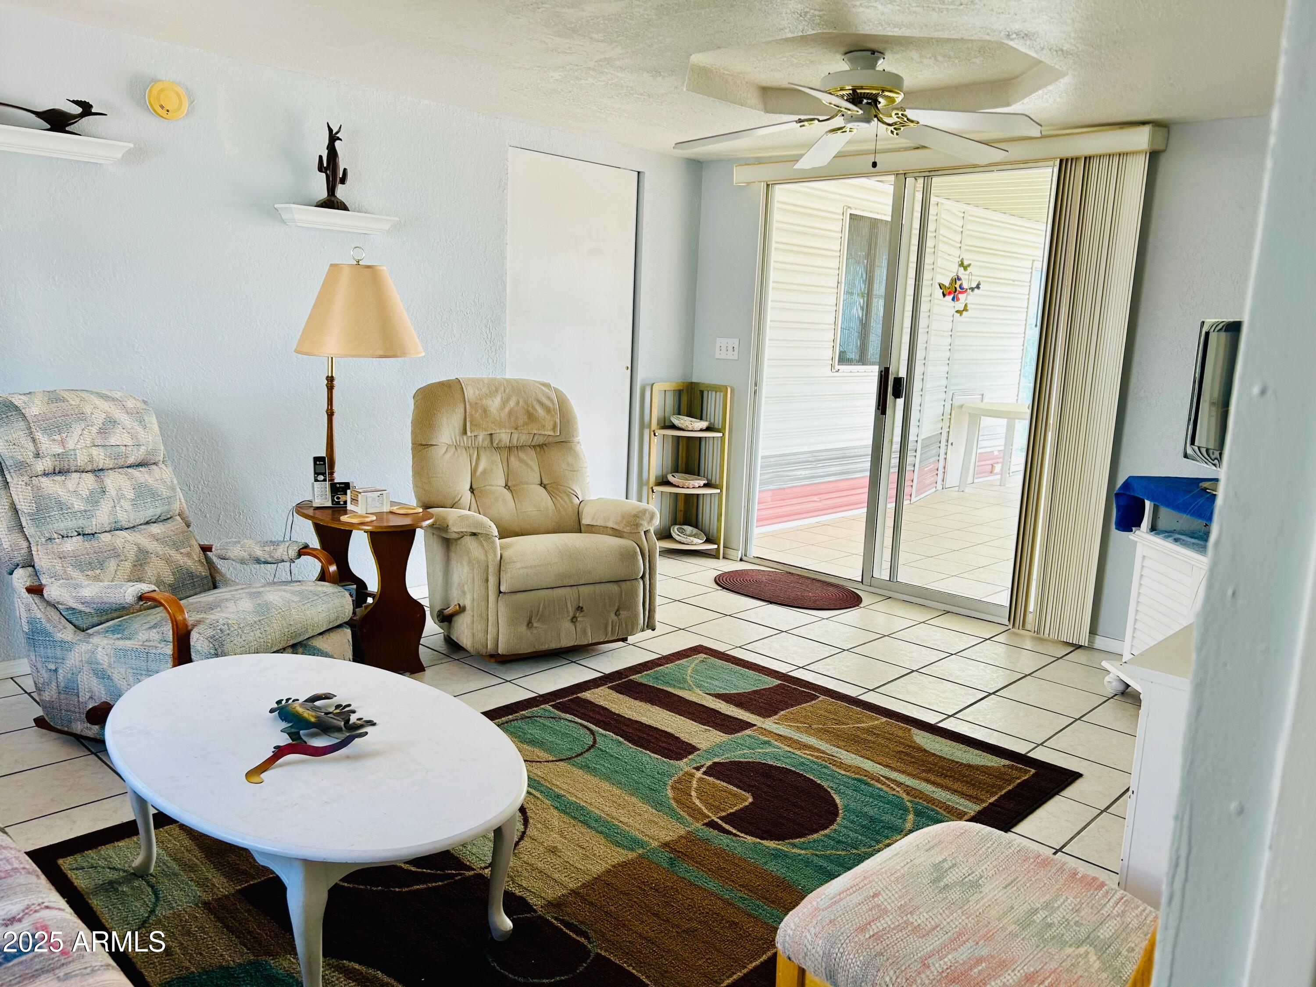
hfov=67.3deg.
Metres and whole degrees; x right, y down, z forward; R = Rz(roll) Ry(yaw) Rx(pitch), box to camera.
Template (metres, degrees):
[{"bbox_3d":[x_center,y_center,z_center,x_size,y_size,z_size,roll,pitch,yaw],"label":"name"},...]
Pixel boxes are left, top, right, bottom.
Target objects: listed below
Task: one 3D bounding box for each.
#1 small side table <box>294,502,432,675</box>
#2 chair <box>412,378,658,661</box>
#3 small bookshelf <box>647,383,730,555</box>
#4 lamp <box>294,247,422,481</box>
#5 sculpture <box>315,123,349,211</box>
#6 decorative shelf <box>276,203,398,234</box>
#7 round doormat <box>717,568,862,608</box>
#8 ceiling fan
[{"bbox_3d":[-1.075,0.341,3.630,0.610,0.564,0.425,11,13,43],"label":"small side table"},{"bbox_3d":[-0.517,0.065,4.020,0.790,1.020,0.890,-4,11,-32],"label":"chair"},{"bbox_3d":[0.172,-0.135,5.522,0.420,0.961,0.280,2,10,-2],"label":"small bookshelf"},{"bbox_3d":[-1.169,-0.181,3.856,0.500,1.510,0.500,11,13,43],"label":"lamp"},{"bbox_3d":[-1.263,-1.260,3.822,0.100,0.331,0.130,11,13,43],"label":"sculpture"},{"bbox_3d":[-1.253,-1.073,3.886,0.137,0.072,0.452,11,13,43],"label":"decorative shelf"},{"bbox_3d":[0.636,0.471,4.891,0.825,0.012,0.550,11,13,43],"label":"round doormat"},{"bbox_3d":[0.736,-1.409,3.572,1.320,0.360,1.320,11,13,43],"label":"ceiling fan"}]

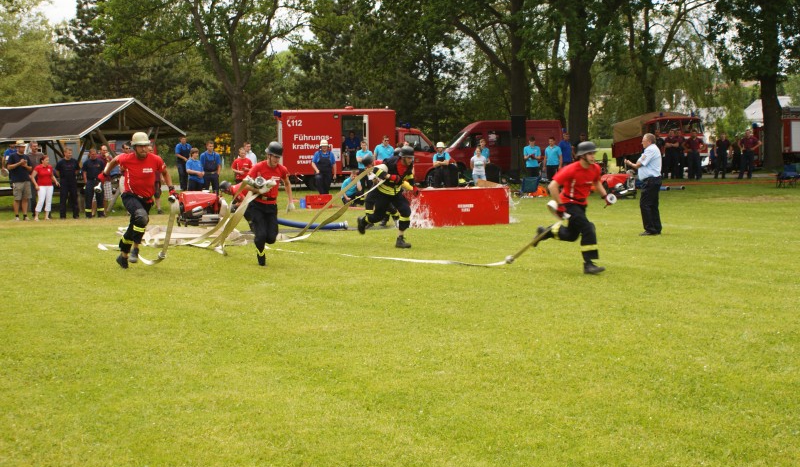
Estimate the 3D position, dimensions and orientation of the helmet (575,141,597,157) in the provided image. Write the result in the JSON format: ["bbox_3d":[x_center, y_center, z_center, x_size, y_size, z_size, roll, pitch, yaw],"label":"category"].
[{"bbox_3d":[2.408,-1.096,14.950,0.285,0.180,0.240,-2,3,24],"label":"helmet"}]

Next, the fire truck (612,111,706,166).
[{"bbox_3d":[11.398,-3.909,50.800,2.370,2.700,5.700,-1,2,-8],"label":"fire truck"}]

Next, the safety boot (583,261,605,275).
[{"bbox_3d":[2.522,0.445,15.000,0.290,0.180,0.110,-4,3,12],"label":"safety boot"}]

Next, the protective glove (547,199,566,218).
[{"bbox_3d":[2.028,-0.303,14.800,0.180,0.150,0.120,17,8,13],"label":"protective glove"}]

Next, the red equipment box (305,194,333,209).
[{"bbox_3d":[-2.100,-0.833,30.100,0.680,0.360,0.450,0,4,0],"label":"red equipment box"}]

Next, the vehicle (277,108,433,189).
[{"bbox_3d":[-1.274,-3.215,44.000,6.550,3.000,2.150,0,4,-6],"label":"vehicle"}]

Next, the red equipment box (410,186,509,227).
[{"bbox_3d":[1.190,-0.575,24.900,2.100,0.800,1.000,-2,5,-24],"label":"red equipment box"}]

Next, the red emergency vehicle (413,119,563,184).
[{"bbox_3d":[3.967,-3.292,47.300,5.200,2.600,1.980,-1,4,-8],"label":"red emergency vehicle"}]

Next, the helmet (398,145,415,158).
[{"bbox_3d":[0.117,-1.321,18.800,0.240,0.175,0.280,-4,11,-45],"label":"helmet"}]

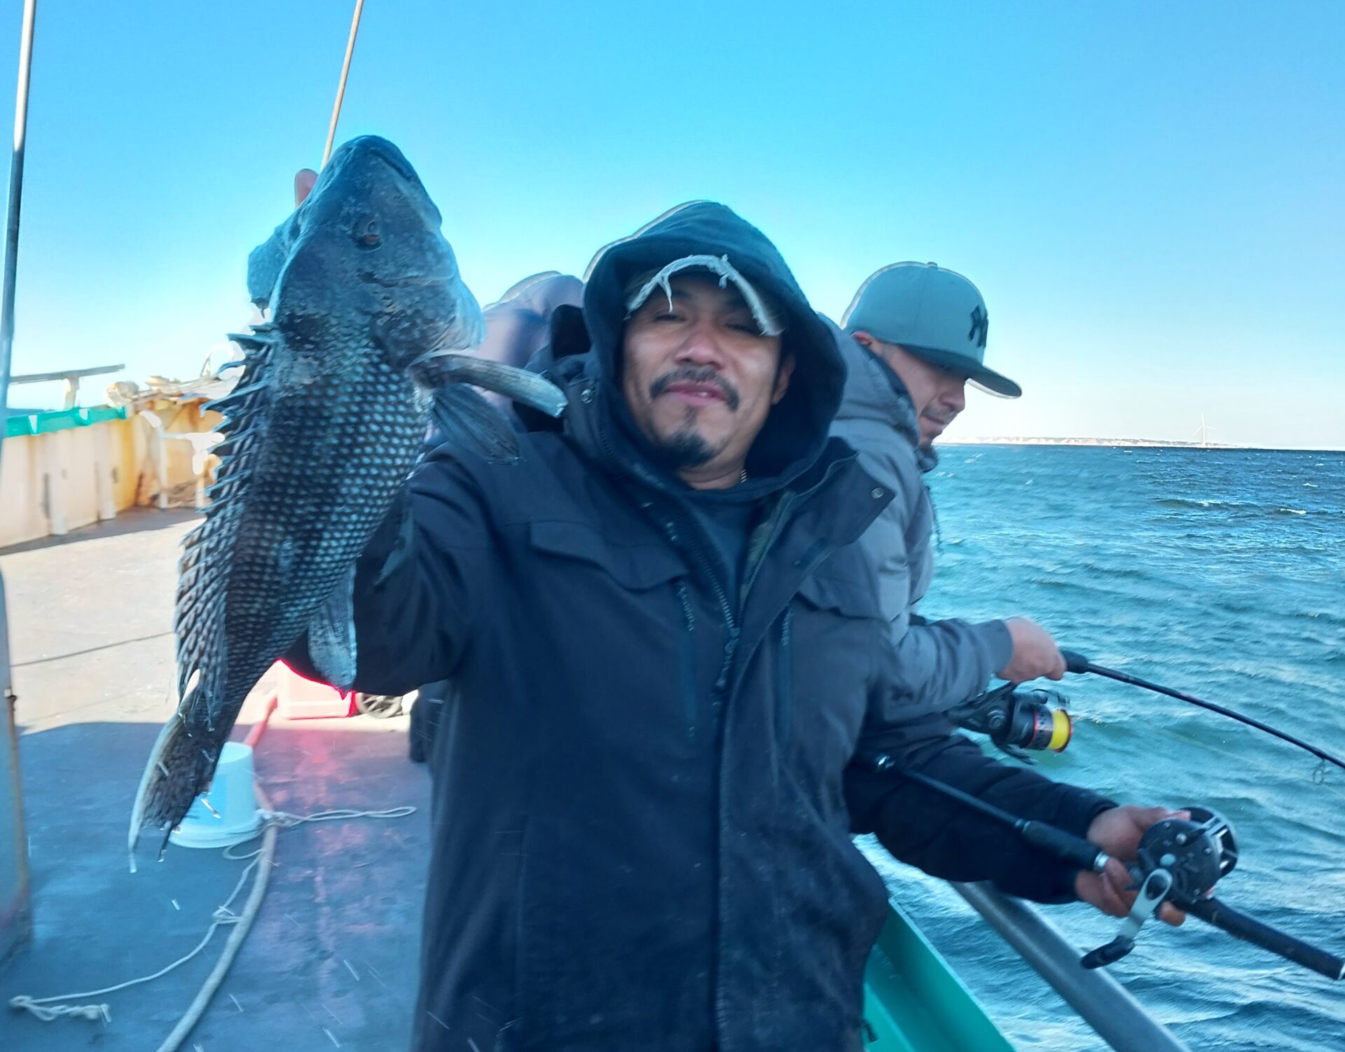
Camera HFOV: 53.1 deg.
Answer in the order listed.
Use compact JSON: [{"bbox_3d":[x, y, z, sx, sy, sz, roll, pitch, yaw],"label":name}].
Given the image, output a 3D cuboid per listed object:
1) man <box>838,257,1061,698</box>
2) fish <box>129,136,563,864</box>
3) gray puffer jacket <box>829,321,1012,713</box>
[{"bbox_3d":[0.224,0.490,1.897,0.580,1.700,0.560,2,4,10],"label":"man"},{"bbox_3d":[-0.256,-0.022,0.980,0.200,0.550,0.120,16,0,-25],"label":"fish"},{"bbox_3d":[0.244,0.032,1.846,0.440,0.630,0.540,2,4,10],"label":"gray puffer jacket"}]

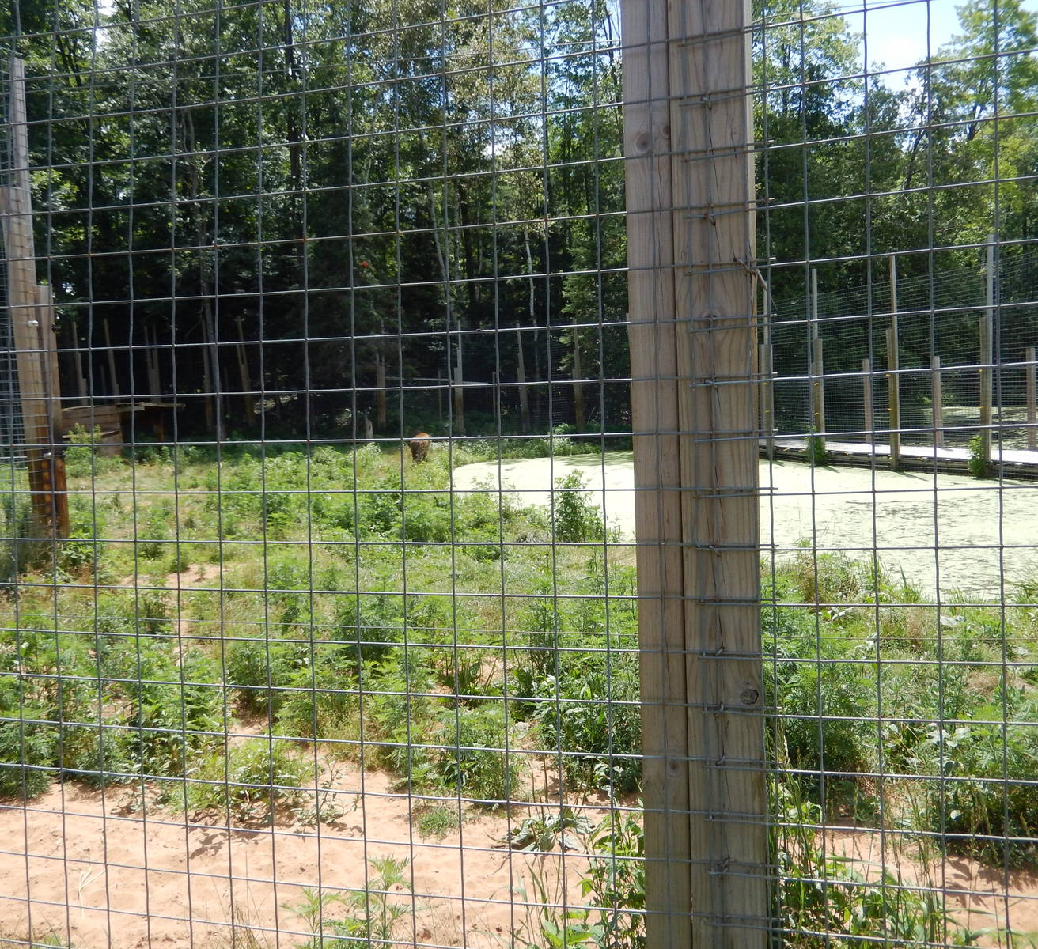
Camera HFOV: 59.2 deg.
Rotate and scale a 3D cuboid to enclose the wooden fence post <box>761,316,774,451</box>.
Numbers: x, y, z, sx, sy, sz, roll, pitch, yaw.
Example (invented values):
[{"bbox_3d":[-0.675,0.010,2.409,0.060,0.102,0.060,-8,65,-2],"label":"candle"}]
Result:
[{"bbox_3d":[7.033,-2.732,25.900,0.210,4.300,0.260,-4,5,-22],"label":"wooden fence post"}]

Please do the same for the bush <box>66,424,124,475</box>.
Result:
[{"bbox_3d":[-9.107,-0.519,19.600,1.250,1.100,1.100,-2,5,0],"label":"bush"}]

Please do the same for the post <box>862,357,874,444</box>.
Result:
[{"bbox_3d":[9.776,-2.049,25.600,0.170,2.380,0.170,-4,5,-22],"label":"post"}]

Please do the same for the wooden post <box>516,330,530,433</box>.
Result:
[{"bbox_3d":[0.161,-3.894,37.300,0.260,4.400,0.220,-4,5,0],"label":"wooden post"}]

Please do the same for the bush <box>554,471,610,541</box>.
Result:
[{"bbox_3d":[0.804,0.415,11.800,0.740,0.920,0.700,-2,5,0],"label":"bush"}]

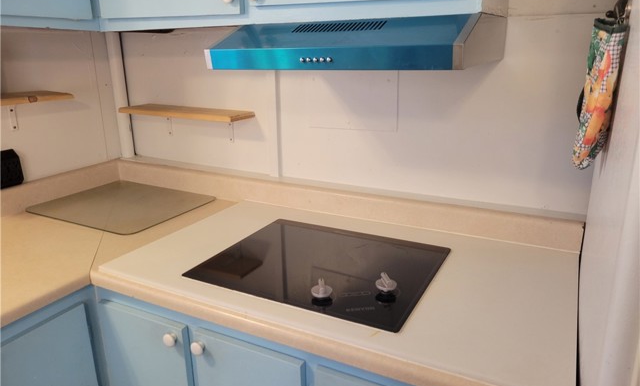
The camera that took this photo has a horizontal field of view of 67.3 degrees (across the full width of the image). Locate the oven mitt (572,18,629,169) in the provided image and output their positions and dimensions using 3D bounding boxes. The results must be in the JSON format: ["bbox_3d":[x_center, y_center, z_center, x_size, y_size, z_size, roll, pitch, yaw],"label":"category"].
[{"bbox_3d":[0.508,-0.177,0.879,0.058,0.262,0.160,8,19,27],"label":"oven mitt"}]

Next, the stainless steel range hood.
[{"bbox_3d":[0.110,-0.350,1.117,0.544,0.104,0.492,8,19,27],"label":"stainless steel range hood"}]

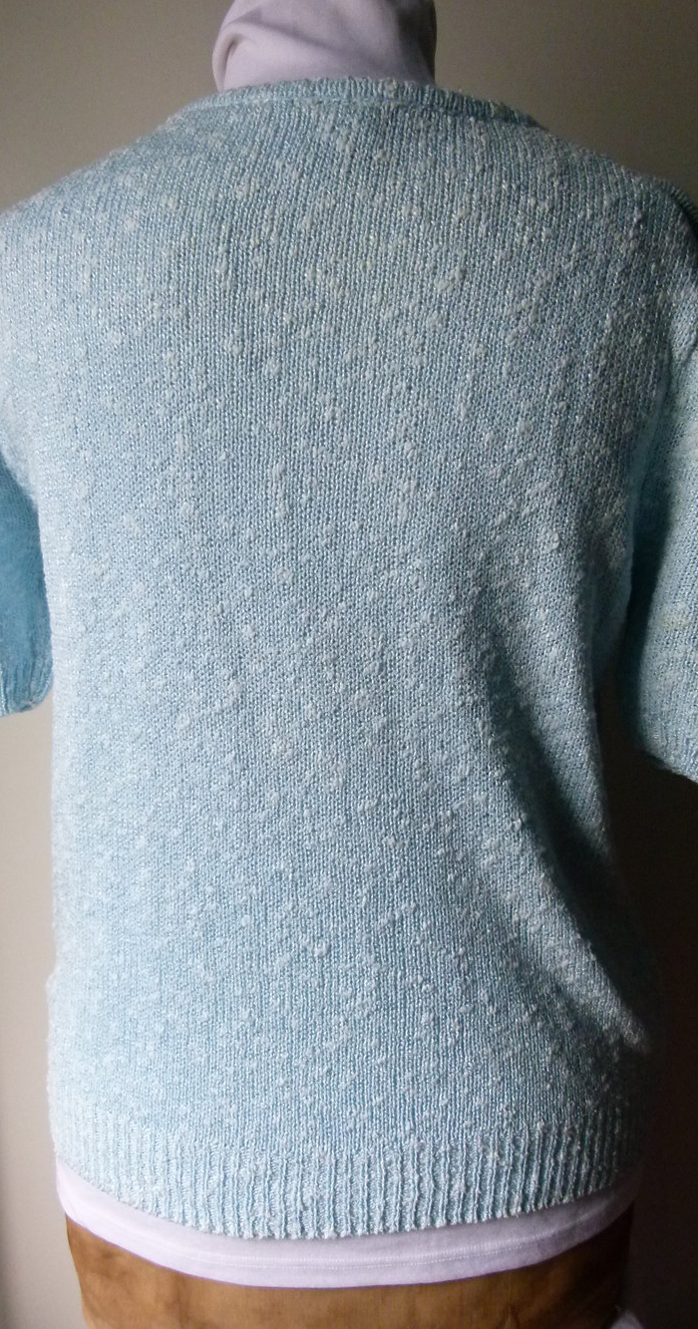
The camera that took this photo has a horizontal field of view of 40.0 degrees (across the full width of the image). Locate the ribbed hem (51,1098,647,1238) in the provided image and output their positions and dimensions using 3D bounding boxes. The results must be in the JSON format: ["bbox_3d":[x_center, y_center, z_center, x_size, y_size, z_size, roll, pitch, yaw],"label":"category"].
[{"bbox_3d":[-0.002,0.264,0.617,0.362,0.068,0.195,0,10,1],"label":"ribbed hem"}]

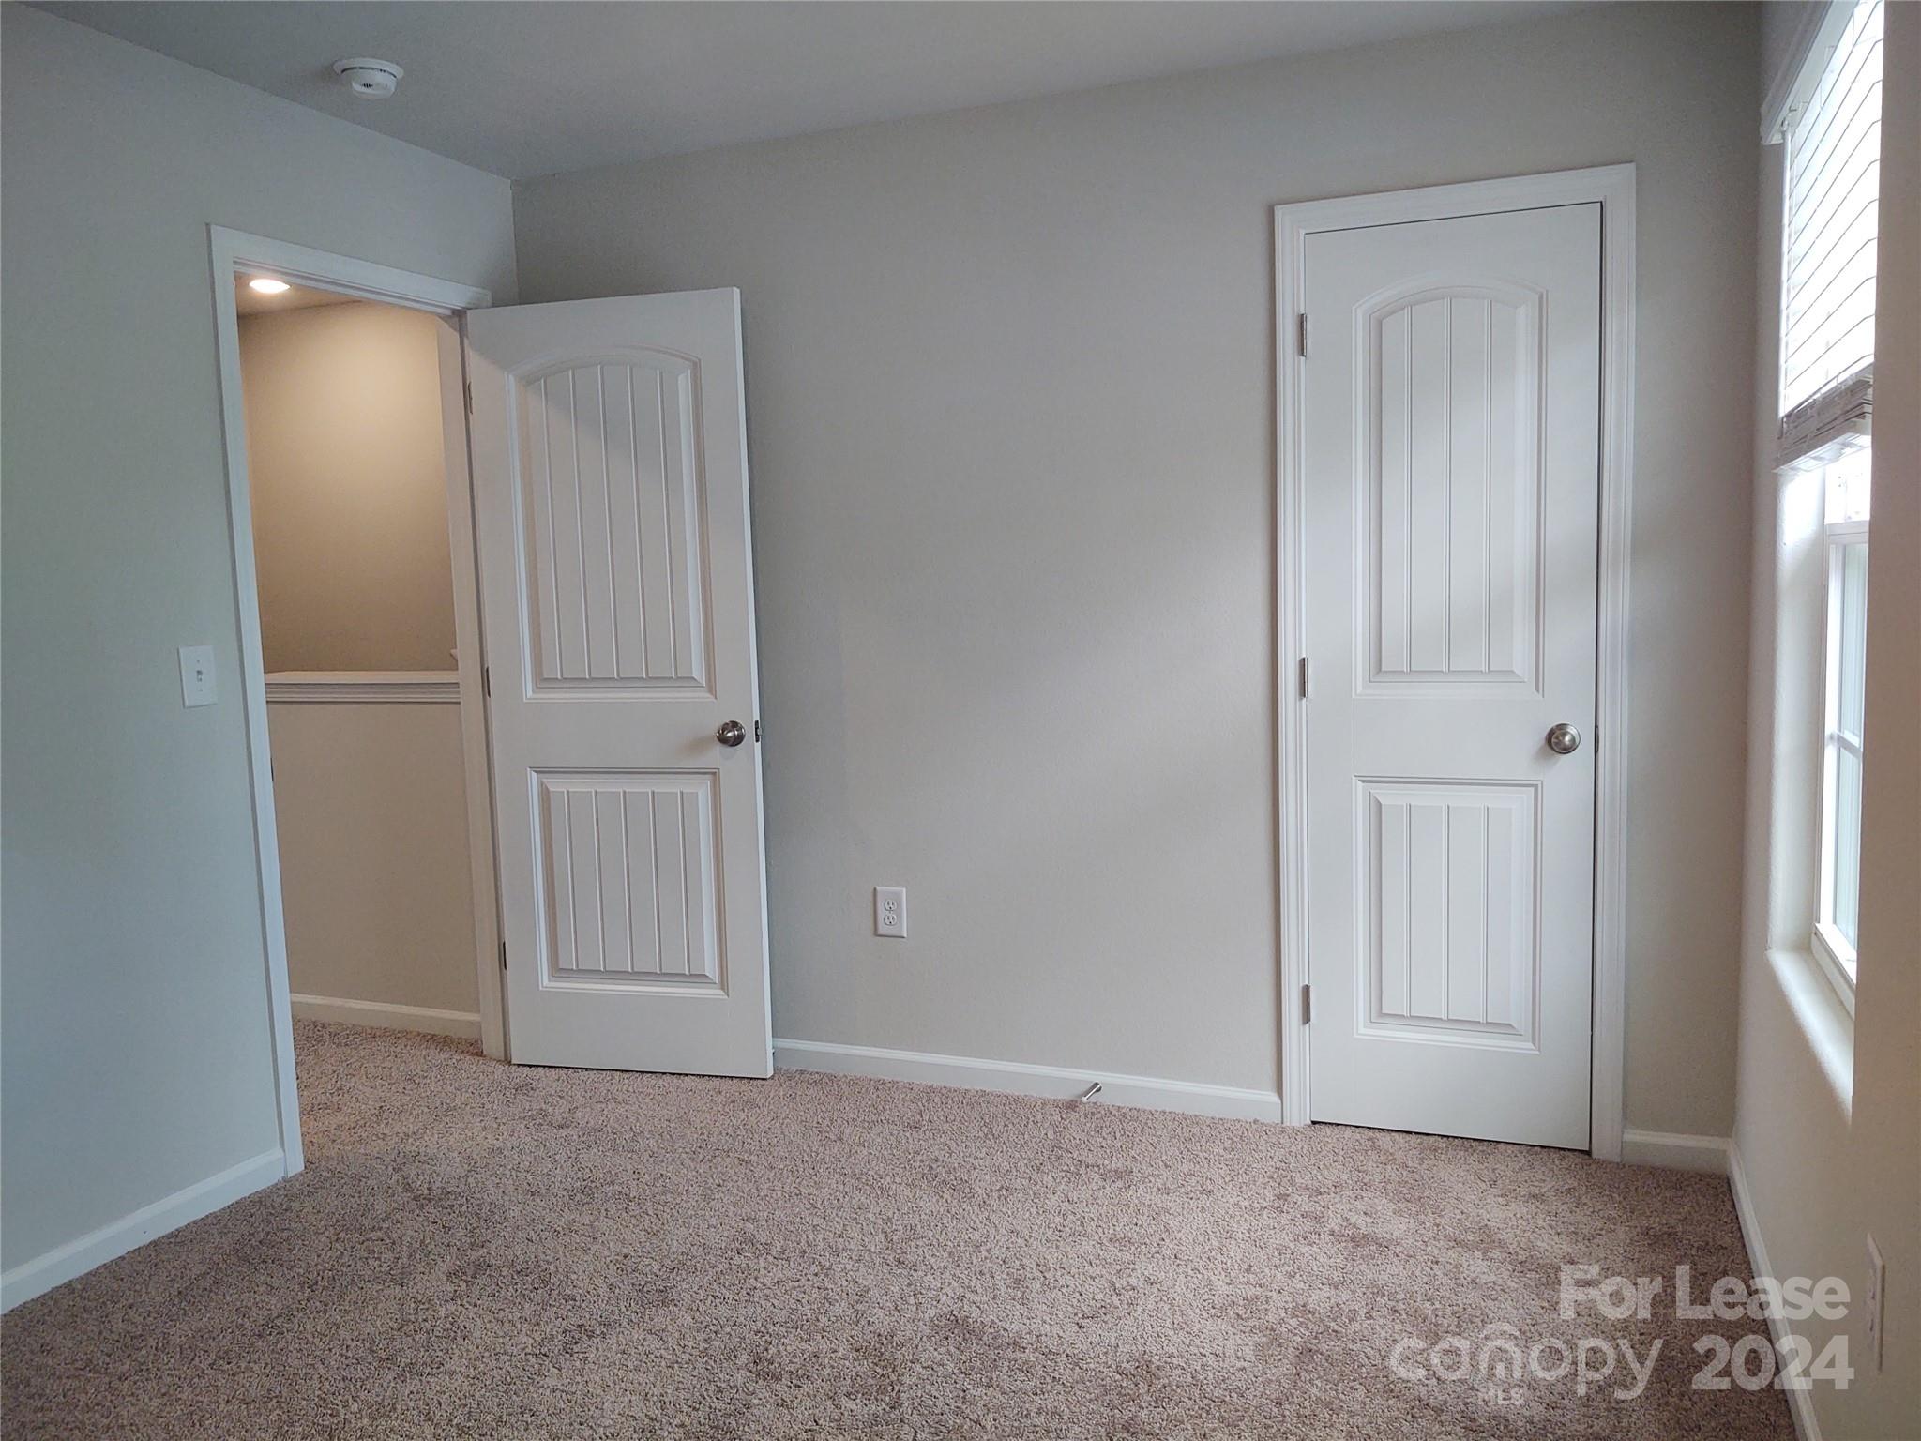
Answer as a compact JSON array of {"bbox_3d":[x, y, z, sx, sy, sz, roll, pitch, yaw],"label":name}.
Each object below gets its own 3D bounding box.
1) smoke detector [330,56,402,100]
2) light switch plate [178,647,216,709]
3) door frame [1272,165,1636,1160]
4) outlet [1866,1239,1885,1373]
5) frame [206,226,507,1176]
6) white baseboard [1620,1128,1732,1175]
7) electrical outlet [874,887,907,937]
[{"bbox_3d":[-1.260,-1.369,3.186,0.140,0.050,0.140,-2,6,0],"label":"smoke detector"},{"bbox_3d":[-1.616,-0.094,3.181,0.012,0.128,0.085,1,6,22],"label":"light switch plate"},{"bbox_3d":[1.082,-0.094,3.326,0.734,2.111,0.050,1,6,22],"label":"door frame"},{"bbox_3d":[1.058,0.675,1.732,0.011,0.130,0.089,1,6,22],"label":"outlet"},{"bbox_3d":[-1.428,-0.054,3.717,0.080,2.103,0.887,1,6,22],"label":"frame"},{"bbox_3d":[1.549,0.927,3.230,0.223,0.077,0.018,1,6,22],"label":"white baseboard"},{"bbox_3d":[-0.184,0.500,3.893,0.088,0.129,0.011,1,6,22],"label":"electrical outlet"}]

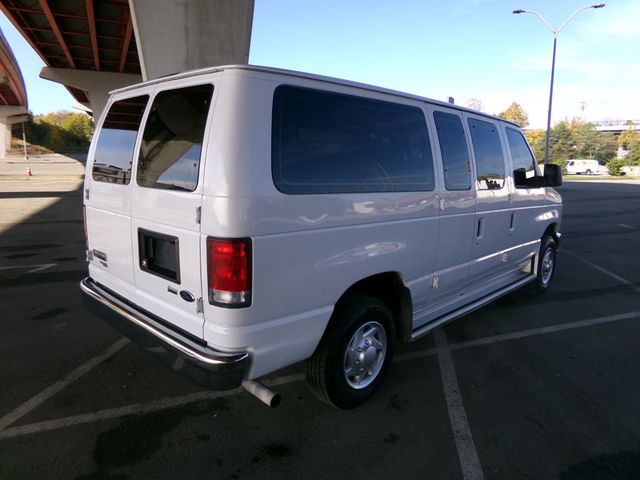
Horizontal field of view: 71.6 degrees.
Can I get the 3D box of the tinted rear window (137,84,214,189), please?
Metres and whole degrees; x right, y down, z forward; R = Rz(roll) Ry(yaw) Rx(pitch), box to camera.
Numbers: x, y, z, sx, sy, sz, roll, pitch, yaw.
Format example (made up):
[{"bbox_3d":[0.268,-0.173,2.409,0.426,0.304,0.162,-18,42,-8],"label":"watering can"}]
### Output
[{"bbox_3d":[-0.751,-0.519,2.286,0.610,0.525,0.050,10,-2,43],"label":"tinted rear window"}]

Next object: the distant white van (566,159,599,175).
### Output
[{"bbox_3d":[35.179,-9.886,60.500,5.300,2.080,2.000,5,11,25],"label":"distant white van"}]

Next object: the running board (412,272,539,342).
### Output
[{"bbox_3d":[1.379,0.494,3.869,0.170,0.090,2.400,10,14,43],"label":"running board"}]

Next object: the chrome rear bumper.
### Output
[{"bbox_3d":[-1.090,0.449,2.623,2.000,0.185,0.220,10,14,43],"label":"chrome rear bumper"}]

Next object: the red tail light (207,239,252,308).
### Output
[{"bbox_3d":[-0.401,0.145,2.000,0.225,0.325,0.130,10,14,43],"label":"red tail light"}]

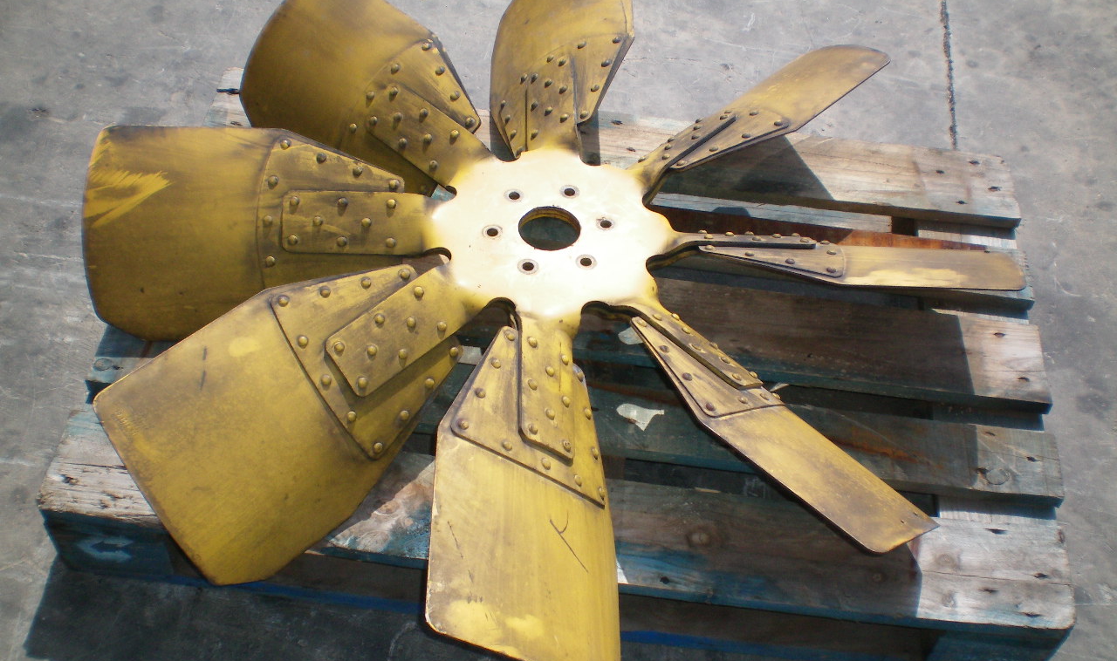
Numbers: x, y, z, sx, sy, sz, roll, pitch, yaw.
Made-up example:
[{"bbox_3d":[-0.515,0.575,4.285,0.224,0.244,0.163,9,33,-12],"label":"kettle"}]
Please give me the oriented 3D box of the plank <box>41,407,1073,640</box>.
[{"bbox_3d":[-0.002,0.221,1.422,1.180,0.022,0.140,6,50,1],"label":"plank"}]

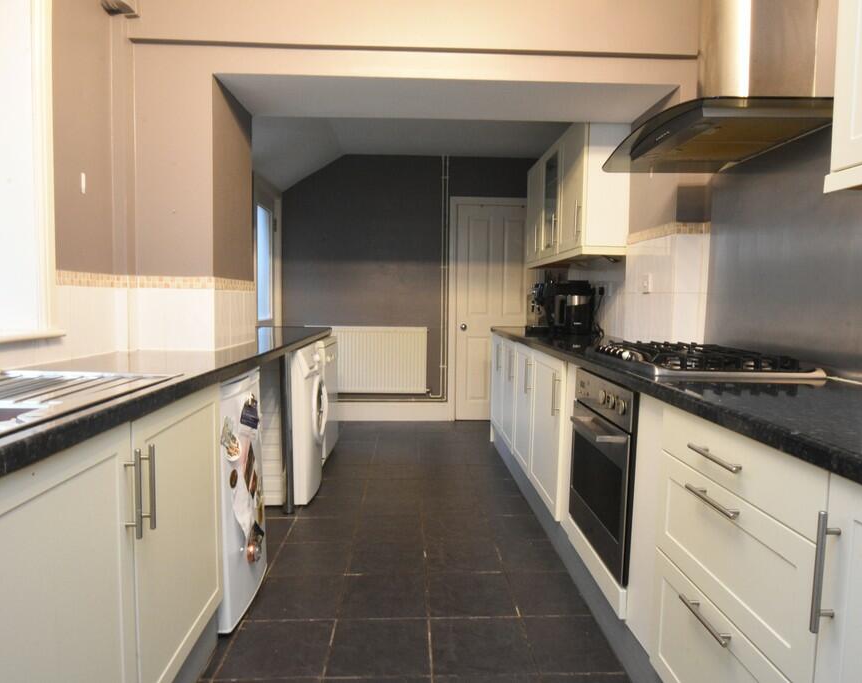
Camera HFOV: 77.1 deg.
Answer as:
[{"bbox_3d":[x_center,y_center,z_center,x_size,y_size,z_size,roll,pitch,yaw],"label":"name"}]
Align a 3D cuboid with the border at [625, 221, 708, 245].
[{"bbox_3d":[1.143,-0.512,2.620,0.174,0.050,0.440,0,4,-2],"label":"border"}]

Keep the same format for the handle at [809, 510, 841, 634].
[{"bbox_3d":[0.624,0.364,0.853,0.038,0.195,0.014,0,4,-2],"label":"handle"}]

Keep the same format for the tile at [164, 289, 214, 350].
[{"bbox_3d":[-0.989,-0.090,2.224,0.204,0.253,0.010,0,4,-2],"label":"tile"}]

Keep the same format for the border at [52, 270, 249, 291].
[{"bbox_3d":[-1.139,-0.261,2.425,0.415,0.061,1.030,0,5,-2],"label":"border"}]

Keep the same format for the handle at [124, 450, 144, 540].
[{"bbox_3d":[-0.638,0.327,1.157,0.035,0.200,0.013,0,5,-2],"label":"handle"}]

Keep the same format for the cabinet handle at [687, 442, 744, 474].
[{"bbox_3d":[0.572,0.234,1.087,0.036,0.014,0.173,0,5,-2],"label":"cabinet handle"}]

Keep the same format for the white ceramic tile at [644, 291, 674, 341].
[{"bbox_3d":[1.062,-0.094,2.529,0.008,0.264,0.275,0,5,-2],"label":"white ceramic tile"}]

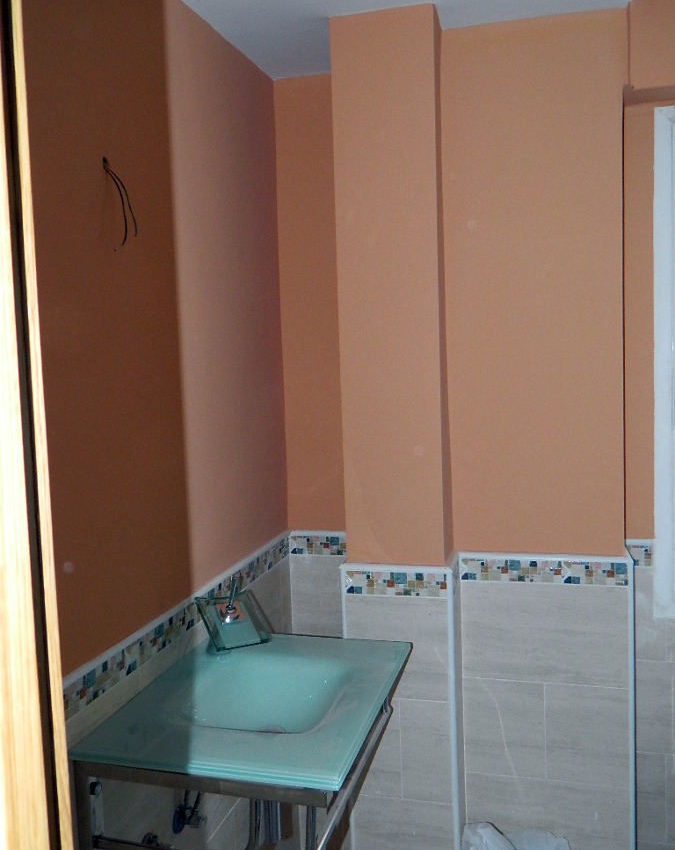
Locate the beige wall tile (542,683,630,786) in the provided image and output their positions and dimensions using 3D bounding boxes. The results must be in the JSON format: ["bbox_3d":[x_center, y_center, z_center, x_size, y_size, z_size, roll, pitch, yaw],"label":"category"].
[{"bbox_3d":[0.627,0.777,2.024,0.201,0.253,0.012,0,5,16],"label":"beige wall tile"}]

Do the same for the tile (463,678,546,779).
[{"bbox_3d":[0.432,0.779,2.079,0.205,0.253,0.012,0,5,16],"label":"tile"}]

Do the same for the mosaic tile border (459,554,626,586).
[{"bbox_3d":[0.515,0.361,2.017,0.416,0.068,0.012,0,5,16],"label":"mosaic tile border"}]

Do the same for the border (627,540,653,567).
[{"bbox_3d":[0.804,0.341,2.144,0.068,0.068,0.012,0,5,16],"label":"border"}]

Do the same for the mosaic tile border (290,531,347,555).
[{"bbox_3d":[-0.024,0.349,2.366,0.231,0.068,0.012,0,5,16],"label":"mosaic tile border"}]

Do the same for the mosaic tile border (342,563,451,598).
[{"bbox_3d":[0.142,0.379,1.949,0.263,0.068,0.012,0,5,16],"label":"mosaic tile border"}]

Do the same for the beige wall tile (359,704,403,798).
[{"bbox_3d":[0.098,0.796,2.000,0.129,0.253,0.012,0,5,16],"label":"beige wall tile"}]

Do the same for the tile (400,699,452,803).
[{"bbox_3d":[0.217,0.795,1.966,0.119,0.253,0.012,0,5,16],"label":"tile"}]

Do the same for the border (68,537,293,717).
[{"bbox_3d":[-0.297,0.401,1.844,0.012,0.068,1.147,0,5,16],"label":"border"}]

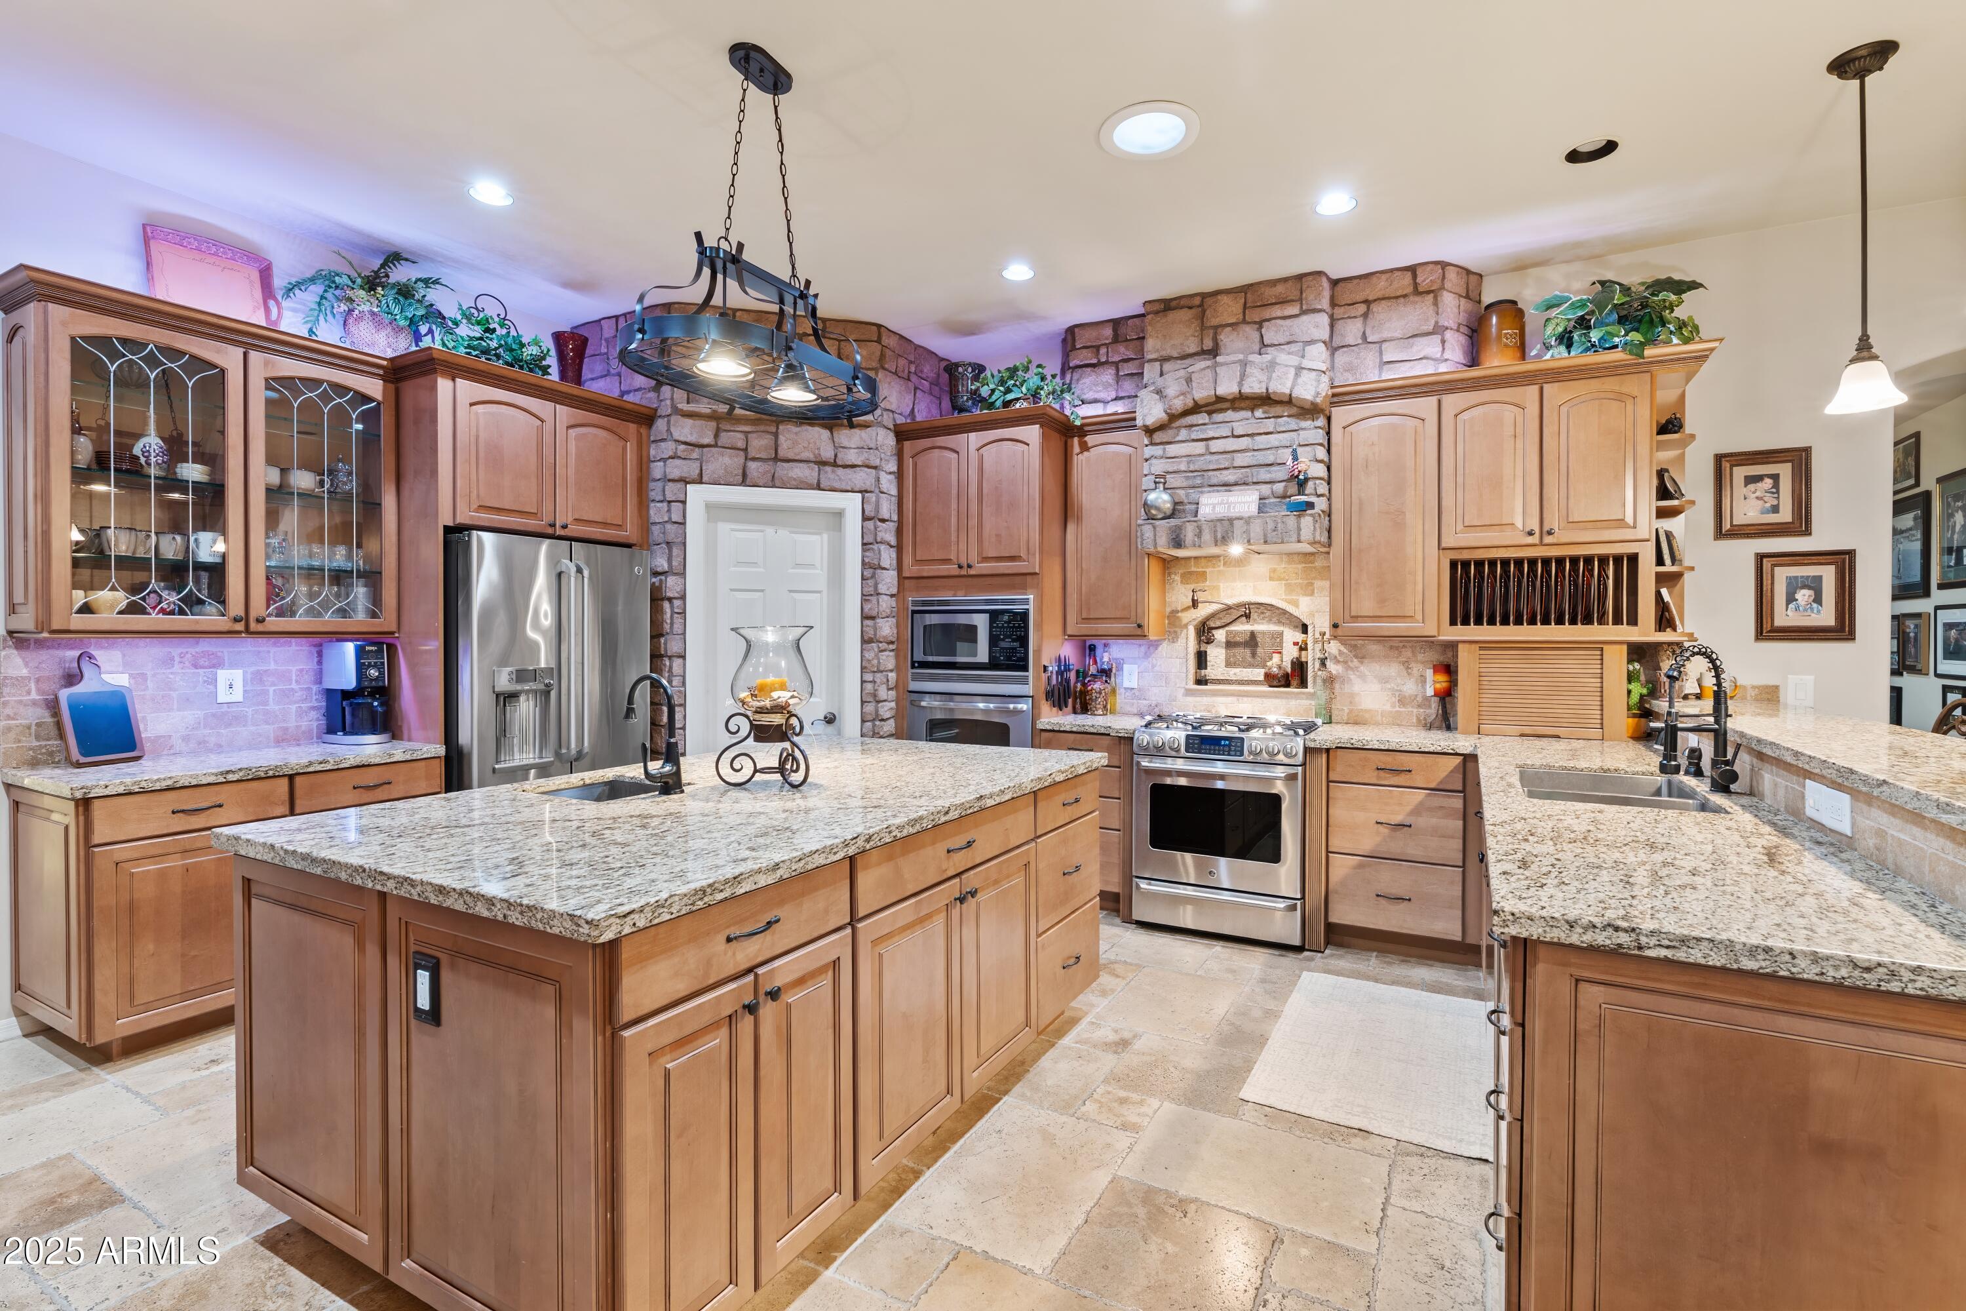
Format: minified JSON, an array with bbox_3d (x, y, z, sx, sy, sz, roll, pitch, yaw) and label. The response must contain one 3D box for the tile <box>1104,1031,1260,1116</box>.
[{"bbox_3d":[0.635,1.298,2.885,0.405,0.012,0.410,0,1,28],"label":"tile"}]

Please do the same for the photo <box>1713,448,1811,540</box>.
[{"bbox_3d":[3.096,-0.637,3.688,0.297,0.338,0.030,1,1,29],"label":"photo"}]

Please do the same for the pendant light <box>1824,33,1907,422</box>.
[{"bbox_3d":[2.553,-1.218,2.695,0.175,1.035,0.175,1,1,28],"label":"pendant light"}]

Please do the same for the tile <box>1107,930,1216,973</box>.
[{"bbox_3d":[0.780,1.284,3.999,0.393,0.015,0.379,1,1,28],"label":"tile"}]

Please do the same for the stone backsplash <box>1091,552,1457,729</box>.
[{"bbox_3d":[1.418,-0.093,4.788,1.832,0.855,0.050,1,1,28],"label":"stone backsplash"}]

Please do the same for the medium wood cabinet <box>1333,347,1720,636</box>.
[{"bbox_3d":[2.313,-0.642,4.104,1.425,1.158,0.370,1,1,28],"label":"medium wood cabinet"}]

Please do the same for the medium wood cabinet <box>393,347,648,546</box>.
[{"bbox_3d":[-2.051,-0.810,4.007,0.690,0.637,1.040,1,1,29],"label":"medium wood cabinet"}]

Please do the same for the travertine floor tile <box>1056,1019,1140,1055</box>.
[{"bbox_3d":[0.416,1.295,3.132,0.198,0.012,0.200,0,1,28],"label":"travertine floor tile"}]

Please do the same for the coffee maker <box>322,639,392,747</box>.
[{"bbox_3d":[-2.473,0.147,3.679,0.240,0.400,0.200,1,1,21],"label":"coffee maker"}]

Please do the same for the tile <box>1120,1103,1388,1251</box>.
[{"bbox_3d":[0.696,1.310,2.361,0.613,0.015,0.423,1,1,28],"label":"tile"}]

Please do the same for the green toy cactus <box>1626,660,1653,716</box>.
[{"bbox_3d":[2.757,0.136,3.922,0.125,0.230,0.065,1,2,32],"label":"green toy cactus"}]

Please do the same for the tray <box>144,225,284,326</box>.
[{"bbox_3d":[-2.719,-1.253,3.287,0.070,0.390,0.390,-12,-5,29],"label":"tray"}]

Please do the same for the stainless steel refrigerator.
[{"bbox_3d":[-2.150,0.388,4.284,0.800,1.775,0.900,0,1,28],"label":"stainless steel refrigerator"}]

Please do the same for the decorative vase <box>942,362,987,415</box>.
[{"bbox_3d":[-0.110,-1.430,5.192,0.235,0.370,0.235,0,1,0],"label":"decorative vase"}]

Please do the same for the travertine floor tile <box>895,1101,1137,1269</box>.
[{"bbox_3d":[0.098,1.298,2.323,0.397,0.012,0.605,1,1,29],"label":"travertine floor tile"}]

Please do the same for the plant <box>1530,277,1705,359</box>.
[{"bbox_3d":[2.671,-1.375,3.924,0.590,0.360,0.400,0,1,28],"label":"plant"}]

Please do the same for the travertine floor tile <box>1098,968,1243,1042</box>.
[{"bbox_3d":[0.710,1.292,3.455,0.403,0.015,0.595,1,1,28],"label":"travertine floor tile"}]

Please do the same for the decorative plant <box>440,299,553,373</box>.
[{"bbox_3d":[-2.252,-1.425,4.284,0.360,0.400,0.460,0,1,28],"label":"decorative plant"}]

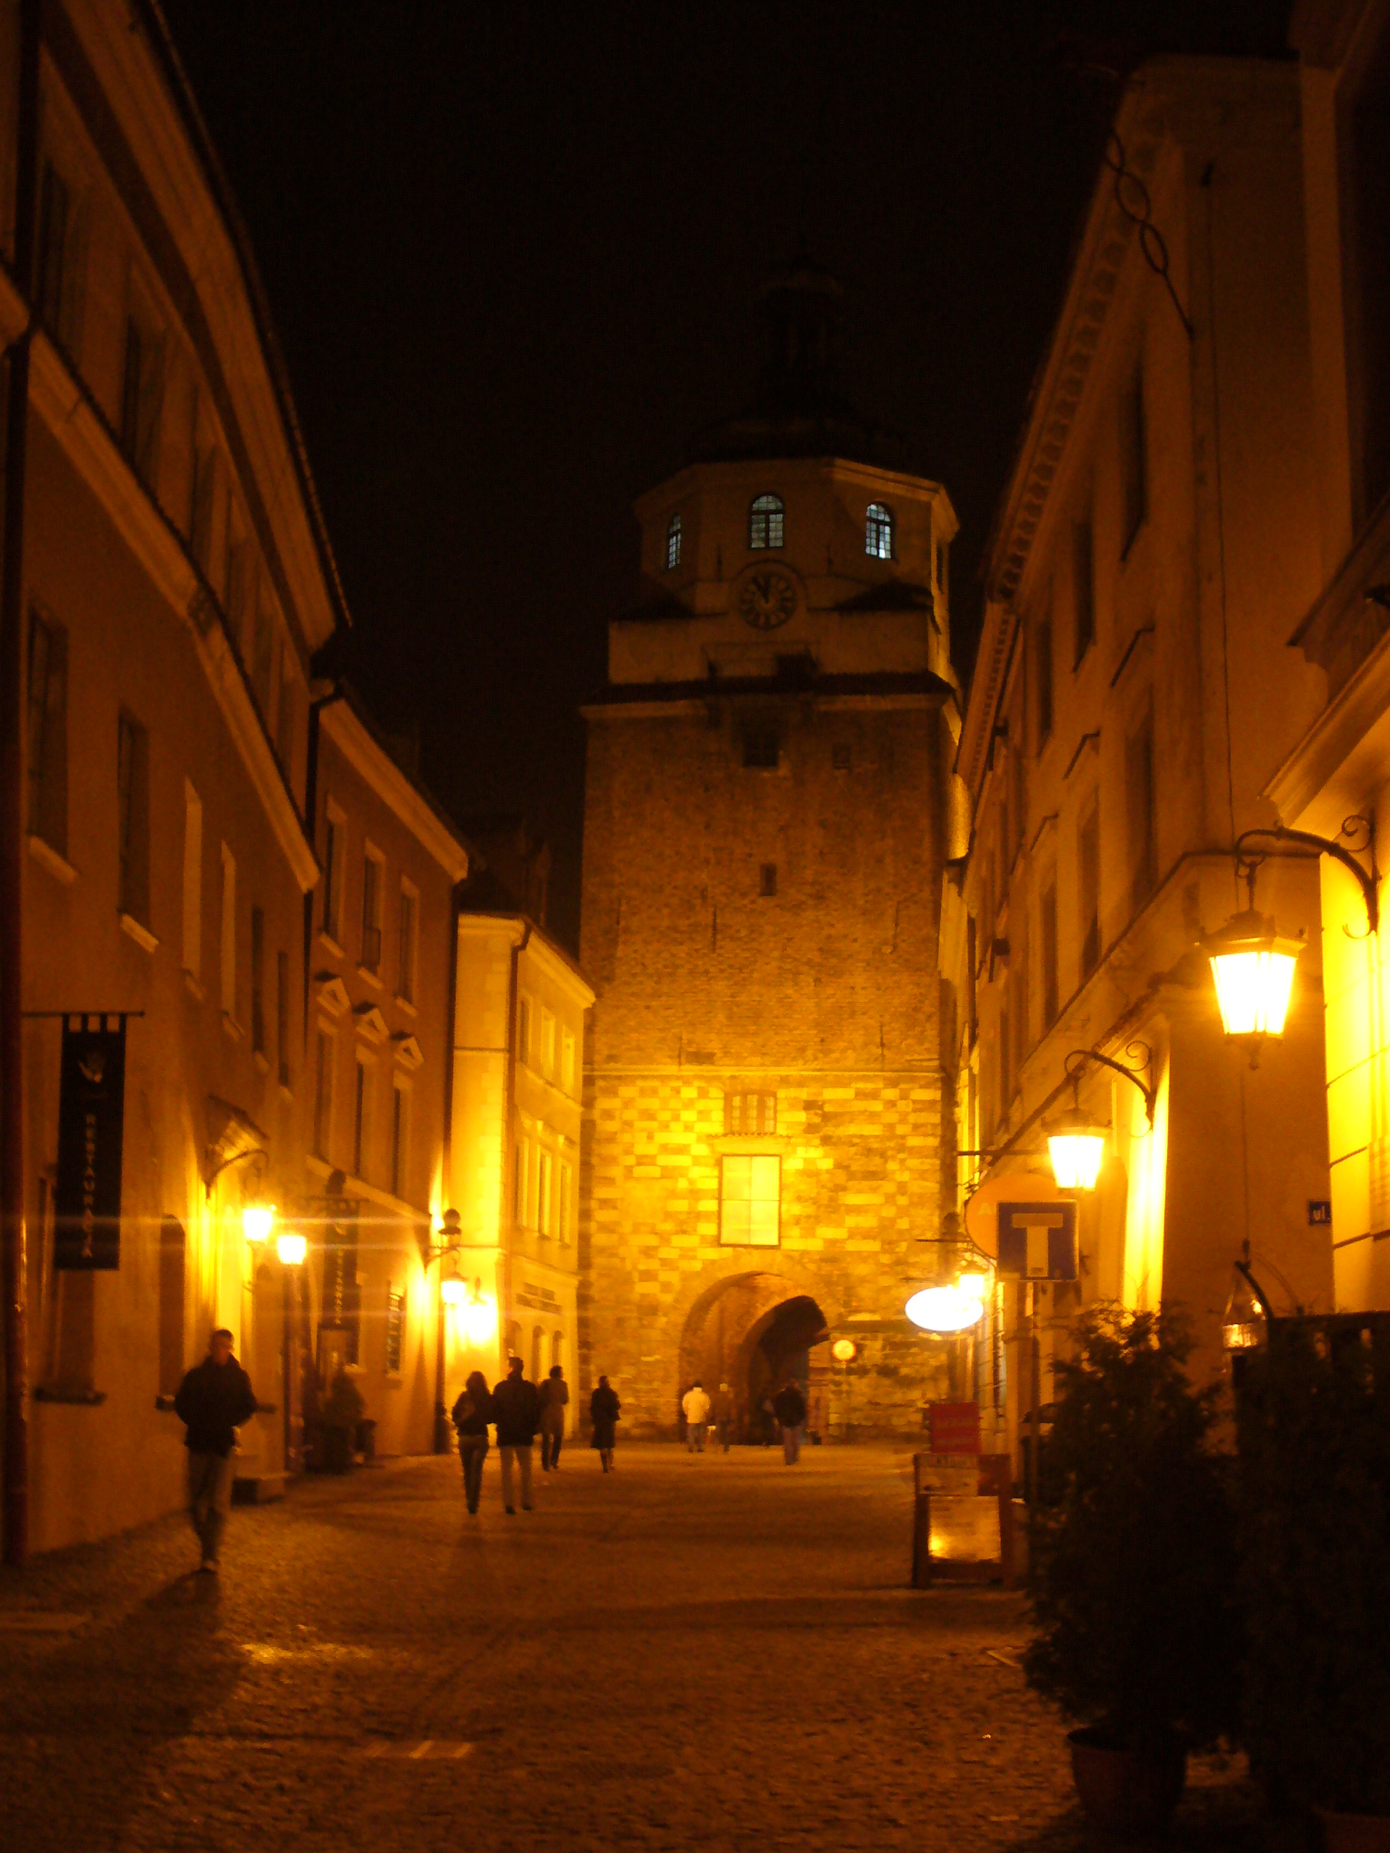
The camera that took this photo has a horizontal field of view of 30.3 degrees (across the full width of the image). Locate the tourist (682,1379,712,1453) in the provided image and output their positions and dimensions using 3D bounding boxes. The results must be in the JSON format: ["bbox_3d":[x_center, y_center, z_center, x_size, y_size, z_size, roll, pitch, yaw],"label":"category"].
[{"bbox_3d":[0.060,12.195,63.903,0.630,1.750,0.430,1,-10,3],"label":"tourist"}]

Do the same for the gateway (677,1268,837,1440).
[{"bbox_3d":[2.252,12.581,75.684,4.850,5.100,3.500,-1,-11,13],"label":"gateway"}]

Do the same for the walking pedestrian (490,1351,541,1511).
[{"bbox_3d":[-2.100,6.033,30.570,0.580,1.790,0.420,1,-10,3],"label":"walking pedestrian"}]

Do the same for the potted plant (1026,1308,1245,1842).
[{"bbox_3d":[1.445,2.099,8.519,0.700,1.663,0.700,2,-10,0],"label":"potted plant"}]

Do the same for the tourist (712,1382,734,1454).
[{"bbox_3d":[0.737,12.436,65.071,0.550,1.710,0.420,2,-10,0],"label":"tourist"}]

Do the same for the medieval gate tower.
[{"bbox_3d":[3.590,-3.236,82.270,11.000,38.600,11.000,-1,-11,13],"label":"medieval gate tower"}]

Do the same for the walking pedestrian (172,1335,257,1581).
[{"bbox_3d":[-3.551,3.937,19.332,0.600,1.780,0.450,2,-10,-5],"label":"walking pedestrian"}]

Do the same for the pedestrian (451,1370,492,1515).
[{"bbox_3d":[-2.629,6.177,30.813,0.500,1.650,0.400,1,-10,3],"label":"pedestrian"}]

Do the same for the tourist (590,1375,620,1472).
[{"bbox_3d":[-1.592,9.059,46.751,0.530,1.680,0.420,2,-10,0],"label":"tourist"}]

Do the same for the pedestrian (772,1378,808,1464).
[{"bbox_3d":[2.080,10.607,55.021,0.630,1.750,0.450,2,-10,0],"label":"pedestrian"}]

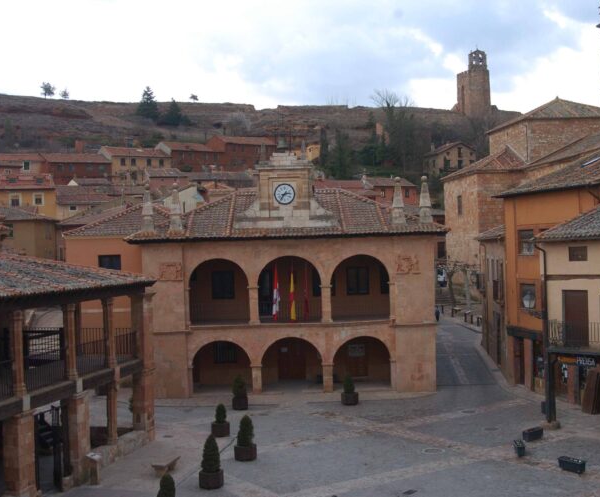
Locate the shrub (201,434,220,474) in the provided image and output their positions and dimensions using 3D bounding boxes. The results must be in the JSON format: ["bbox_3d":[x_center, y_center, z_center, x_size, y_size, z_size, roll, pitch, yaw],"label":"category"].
[{"bbox_3d":[-2.937,6.772,28.814,0.660,1.270,0.660,-2,0,0],"label":"shrub"}]

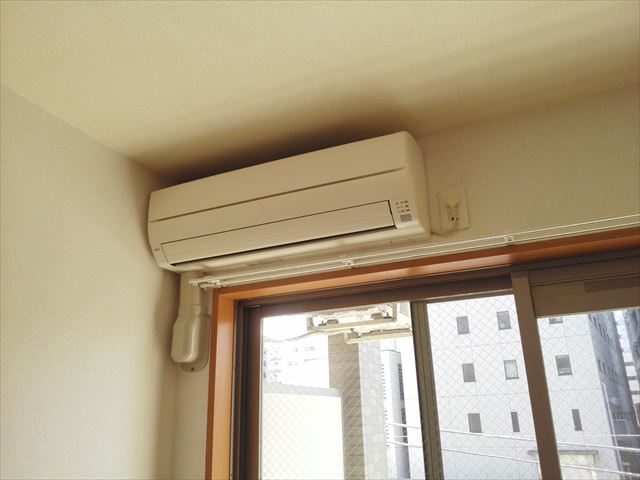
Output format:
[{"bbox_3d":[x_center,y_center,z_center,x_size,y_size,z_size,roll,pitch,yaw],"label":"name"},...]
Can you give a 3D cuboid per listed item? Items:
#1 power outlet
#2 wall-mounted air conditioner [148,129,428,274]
[{"bbox_3d":[0.356,-0.085,1.335,0.074,0.117,0.014,-10,-20,22],"label":"power outlet"},{"bbox_3d":[-0.110,-0.090,1.447,0.797,0.268,0.206,-10,-20,22],"label":"wall-mounted air conditioner"}]

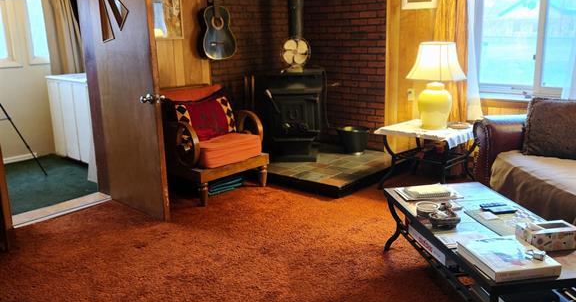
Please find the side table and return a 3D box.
[{"bbox_3d":[1.195,0.064,4.336,0.610,0.520,0.700,11,18,41],"label":"side table"}]

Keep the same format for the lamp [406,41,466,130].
[{"bbox_3d":[1.217,-0.535,4.216,0.490,0.700,0.490,11,18,41],"label":"lamp"}]

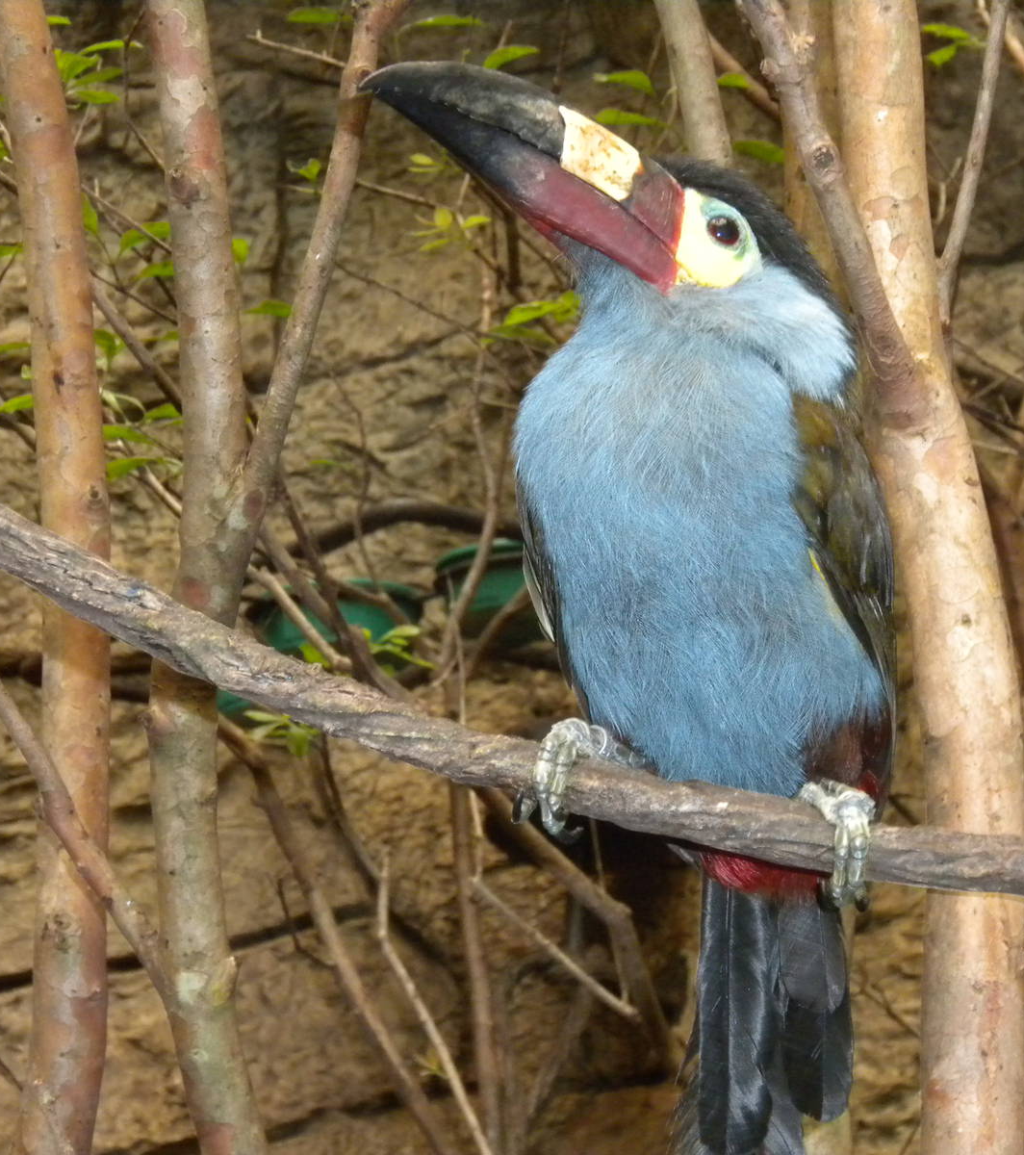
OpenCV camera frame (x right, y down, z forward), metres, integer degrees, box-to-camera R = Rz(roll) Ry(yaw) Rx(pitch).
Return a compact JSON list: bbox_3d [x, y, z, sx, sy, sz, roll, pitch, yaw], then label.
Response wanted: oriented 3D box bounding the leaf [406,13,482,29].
[{"bbox_3d":[-0.032,-0.262,1.780,0.035,0.007,0.014,-1,-2,0],"label":"leaf"}]

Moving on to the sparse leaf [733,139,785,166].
[{"bbox_3d":[0.115,-0.197,1.750,0.026,0.010,0.013,12,-2,0],"label":"sparse leaf"}]

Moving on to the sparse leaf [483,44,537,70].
[{"bbox_3d":[-0.001,-0.237,1.720,0.026,0.009,0.013,-17,-2,0],"label":"sparse leaf"}]

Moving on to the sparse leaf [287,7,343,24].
[{"bbox_3d":[-0.093,-0.265,1.780,0.027,0.008,0.013,-1,-2,0],"label":"sparse leaf"}]

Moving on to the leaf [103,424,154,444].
[{"bbox_3d":[-0.172,-0.064,1.680,0.025,0.007,0.012,11,-2,0],"label":"leaf"}]

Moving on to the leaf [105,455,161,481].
[{"bbox_3d":[-0.170,-0.048,1.680,0.028,0.009,0.013,-15,-2,0],"label":"leaf"}]

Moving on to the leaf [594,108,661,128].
[{"bbox_3d":[0.052,-0.207,1.700,0.030,0.008,0.013,5,-2,0],"label":"leaf"}]

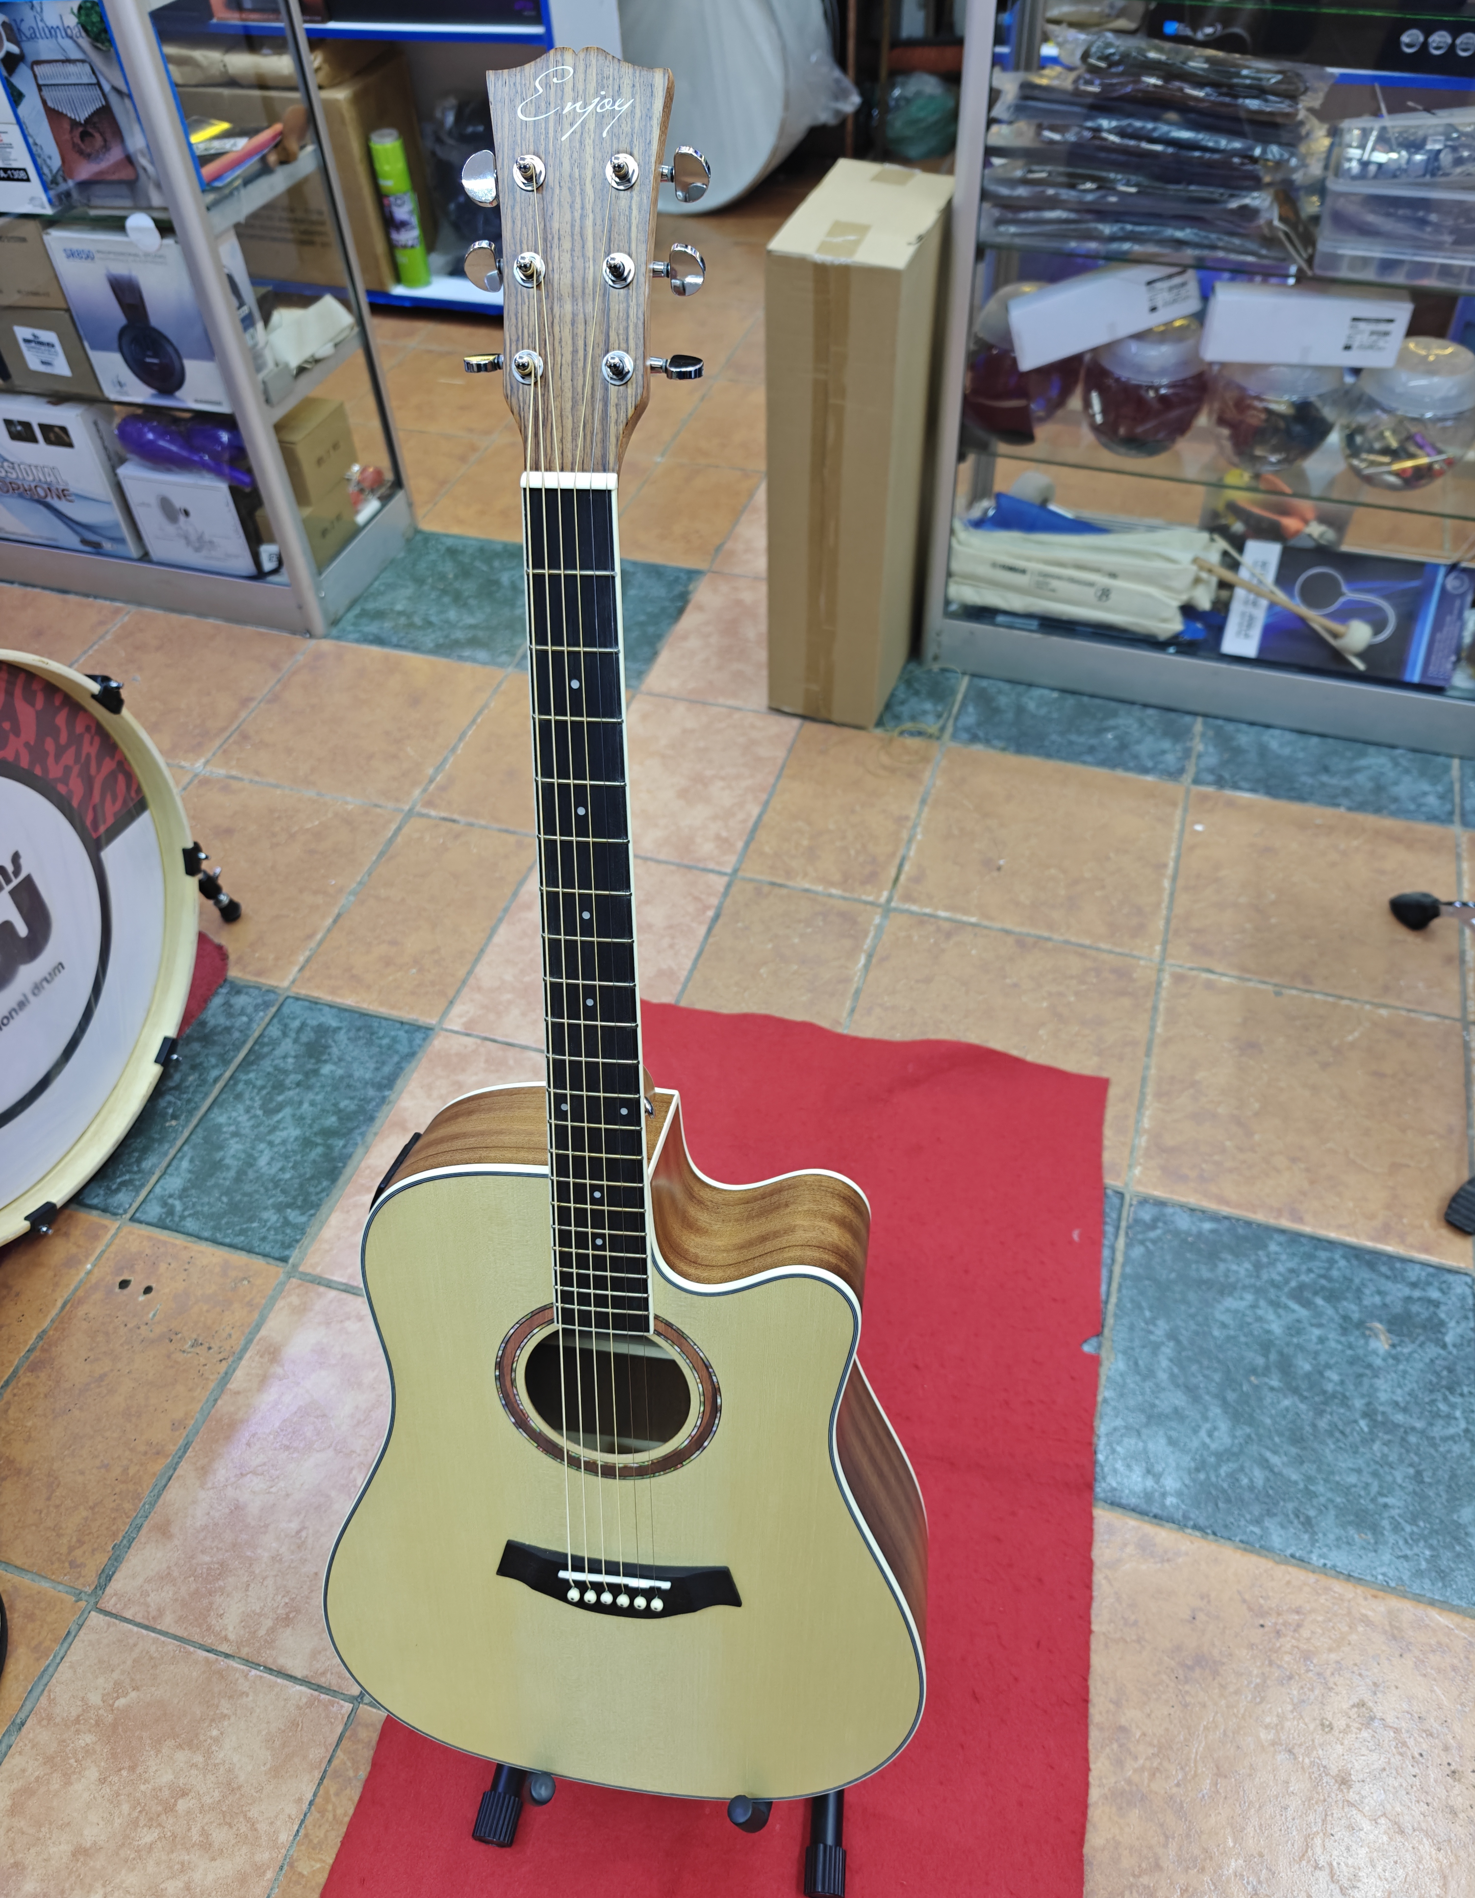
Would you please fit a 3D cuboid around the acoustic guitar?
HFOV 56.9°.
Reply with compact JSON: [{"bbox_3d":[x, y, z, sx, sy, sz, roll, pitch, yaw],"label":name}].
[{"bbox_3d":[-0.069,0.087,0.791,0.402,1.034,0.128,3,23,7],"label":"acoustic guitar"}]

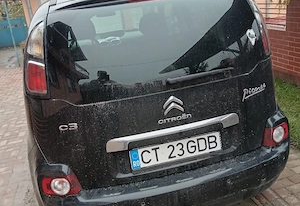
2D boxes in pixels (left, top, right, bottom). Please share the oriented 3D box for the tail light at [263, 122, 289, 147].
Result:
[{"bbox_3d":[0.771,0.191,1.914,0.185,0.112,0.080,-13,19,-17],"label":"tail light"}]

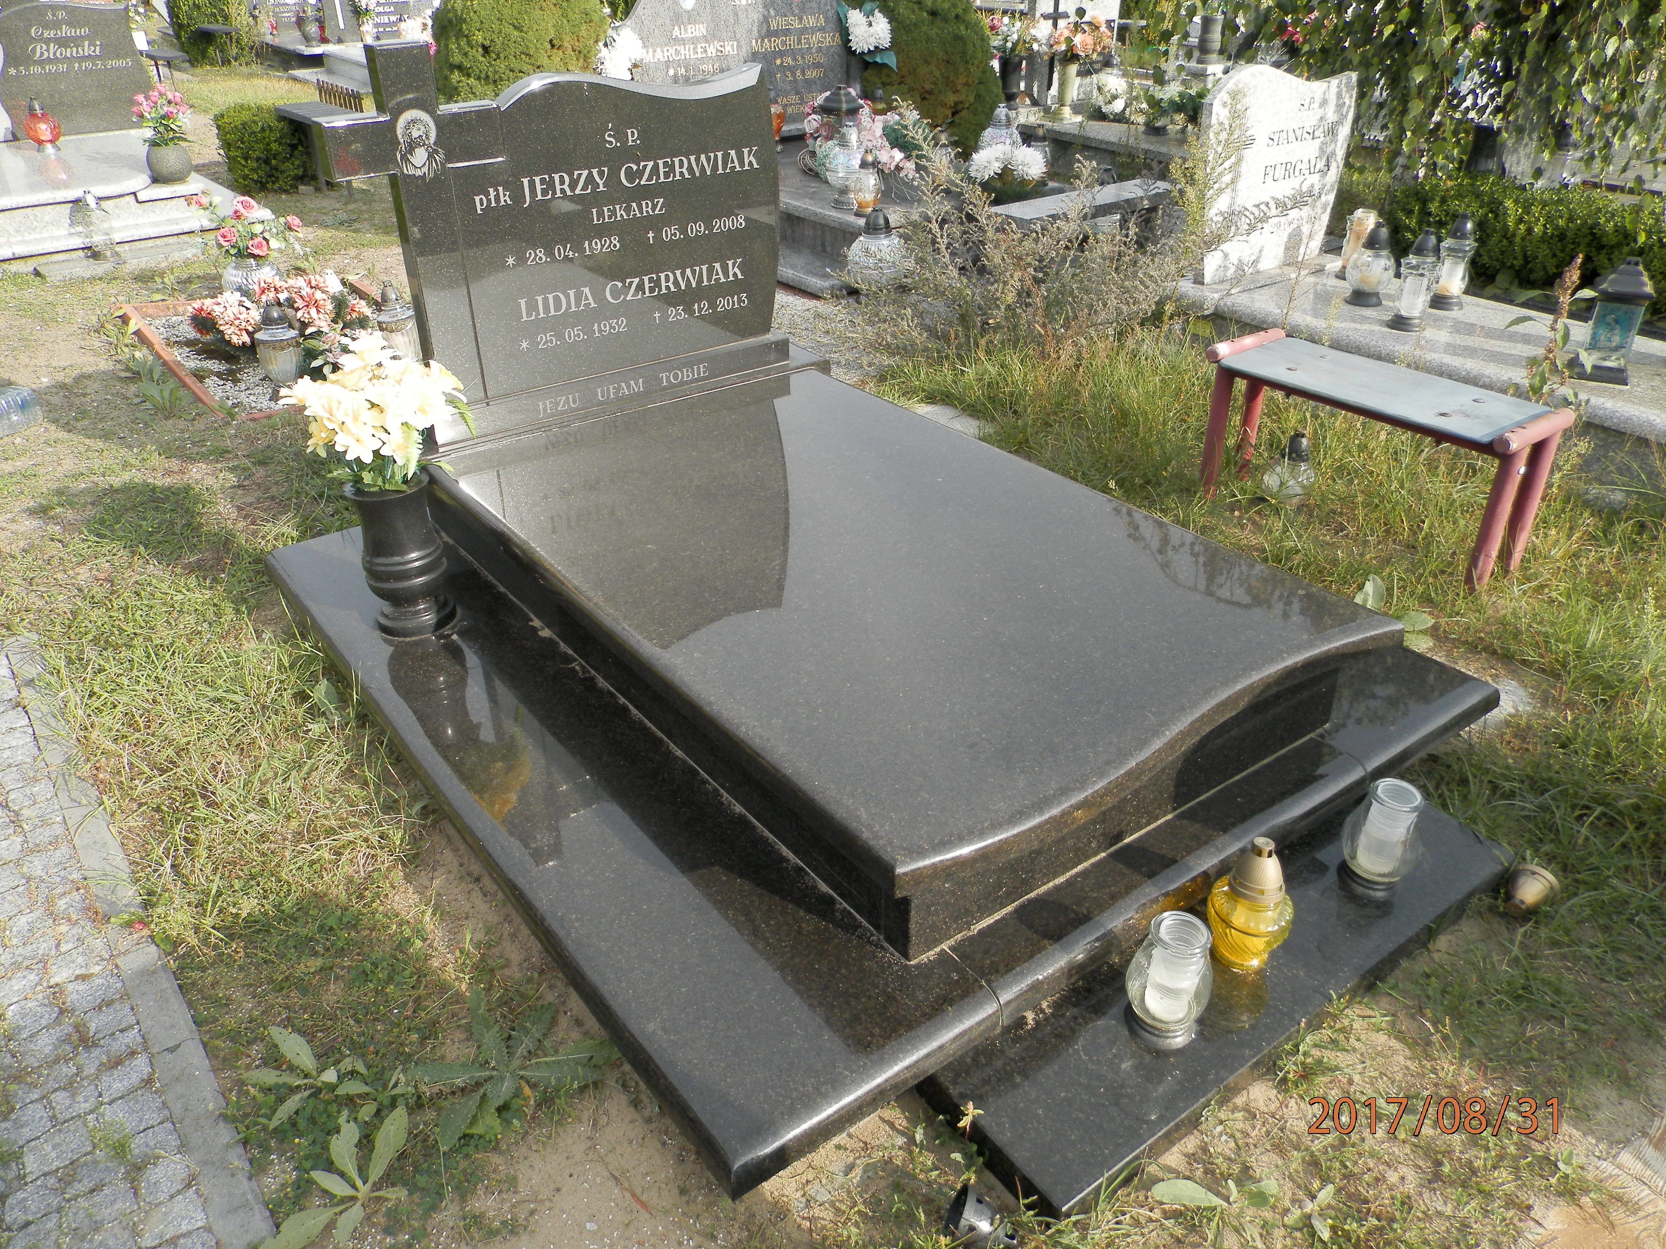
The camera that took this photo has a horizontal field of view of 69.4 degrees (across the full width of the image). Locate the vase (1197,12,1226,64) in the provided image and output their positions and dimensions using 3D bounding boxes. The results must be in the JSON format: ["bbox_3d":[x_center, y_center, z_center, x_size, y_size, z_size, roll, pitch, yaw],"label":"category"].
[{"bbox_3d":[2.846,-4.396,8.995,0.185,0.306,0.185,-20,36,-32],"label":"vase"}]

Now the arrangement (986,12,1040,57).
[{"bbox_3d":[1.113,-3.626,7.400,0.320,0.290,0.300,3,30,7],"label":"arrangement"}]

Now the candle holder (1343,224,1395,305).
[{"bbox_3d":[1.645,-1.105,3.677,0.148,0.222,0.148,-21,35,-30],"label":"candle holder"}]

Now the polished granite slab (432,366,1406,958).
[{"bbox_3d":[0.028,-0.103,2.369,1.038,0.171,1.697,-21,35,-30],"label":"polished granite slab"}]

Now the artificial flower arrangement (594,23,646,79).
[{"bbox_3d":[-1.056,-2.810,5.950,0.260,0.300,0.250,-5,30,-8],"label":"artificial flower arrangement"}]

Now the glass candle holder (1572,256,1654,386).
[{"bbox_3d":[2.283,-0.893,3.512,0.158,0.339,0.158,13,32,21],"label":"glass candle holder"}]

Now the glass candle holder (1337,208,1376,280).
[{"bbox_3d":[2.002,-1.460,4.607,0.113,0.236,0.113,-20,36,-32],"label":"glass candle holder"}]

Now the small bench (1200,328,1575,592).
[{"bbox_3d":[1.401,-0.443,3.195,0.357,0.432,0.879,-18,35,-29],"label":"small bench"}]

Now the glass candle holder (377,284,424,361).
[{"bbox_3d":[-1.600,-1.116,4.420,0.145,0.262,0.145,-20,36,-32],"label":"glass candle holder"}]

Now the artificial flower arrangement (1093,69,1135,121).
[{"bbox_3d":[1.636,-3.073,6.984,0.250,0.255,0.250,4,30,7],"label":"artificial flower arrangement"}]

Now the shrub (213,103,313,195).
[{"bbox_3d":[-3.376,-2.827,7.150,0.480,0.410,0.440,-21,35,-30],"label":"shrub"}]

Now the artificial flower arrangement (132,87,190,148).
[{"bbox_3d":[-3.265,-2.465,5.850,0.250,0.270,0.240,-15,33,-23],"label":"artificial flower arrangement"}]

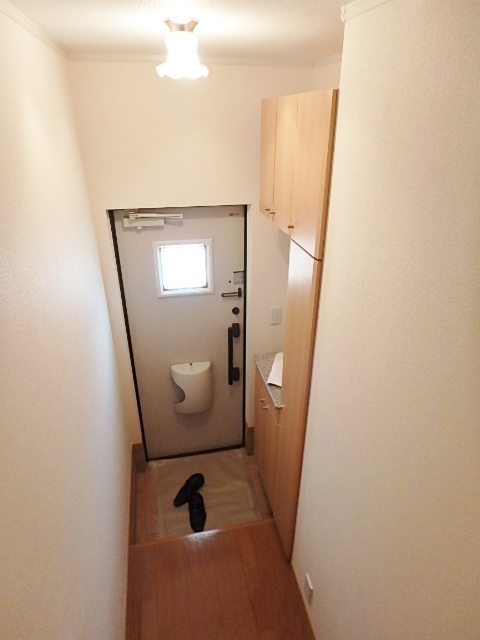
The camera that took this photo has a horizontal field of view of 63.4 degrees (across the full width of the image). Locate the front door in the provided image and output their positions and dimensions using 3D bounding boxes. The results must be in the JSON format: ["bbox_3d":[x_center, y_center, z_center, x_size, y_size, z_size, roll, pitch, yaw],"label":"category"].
[{"bbox_3d":[-0.328,0.211,2.569,0.748,1.859,0.060,-5,28,-10],"label":"front door"}]

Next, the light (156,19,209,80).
[{"bbox_3d":[-0.173,-0.806,1.161,0.155,0.137,0.155,-5,28,-10],"label":"light"}]

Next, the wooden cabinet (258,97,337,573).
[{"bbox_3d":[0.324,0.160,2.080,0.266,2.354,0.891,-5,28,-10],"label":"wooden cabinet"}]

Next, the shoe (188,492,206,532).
[{"bbox_3d":[-0.273,1.236,2.503,0.100,0.090,0.275,-3,28,-6],"label":"shoe"}]

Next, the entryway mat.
[{"bbox_3d":[-0.247,1.184,2.701,0.691,0.012,0.649,-5,28,-10],"label":"entryway mat"}]

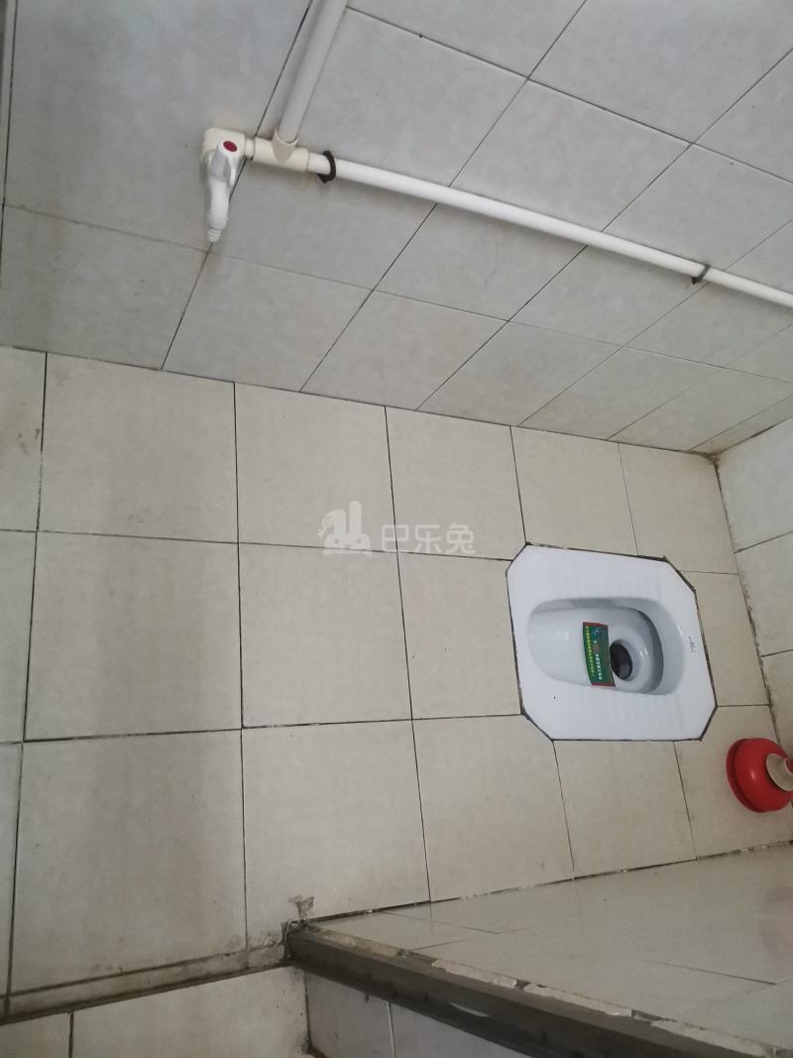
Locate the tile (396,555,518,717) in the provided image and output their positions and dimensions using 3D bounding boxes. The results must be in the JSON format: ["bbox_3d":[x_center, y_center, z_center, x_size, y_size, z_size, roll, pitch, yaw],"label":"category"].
[{"bbox_3d":[0.122,0.198,1.476,0.239,0.010,0.301,4,69,-27],"label":"tile"}]

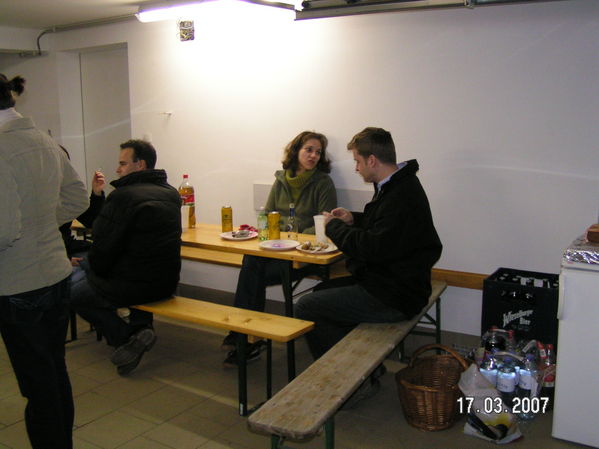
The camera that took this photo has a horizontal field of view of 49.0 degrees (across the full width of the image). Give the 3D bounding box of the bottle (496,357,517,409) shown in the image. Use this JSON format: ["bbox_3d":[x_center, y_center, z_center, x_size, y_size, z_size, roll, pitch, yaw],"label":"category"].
[{"bbox_3d":[1.040,0.824,3.288,0.090,0.325,0.090,5,12,34],"label":"bottle"}]

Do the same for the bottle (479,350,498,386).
[{"bbox_3d":[0.954,0.794,3.249,0.088,0.330,0.088,5,10,33],"label":"bottle"}]

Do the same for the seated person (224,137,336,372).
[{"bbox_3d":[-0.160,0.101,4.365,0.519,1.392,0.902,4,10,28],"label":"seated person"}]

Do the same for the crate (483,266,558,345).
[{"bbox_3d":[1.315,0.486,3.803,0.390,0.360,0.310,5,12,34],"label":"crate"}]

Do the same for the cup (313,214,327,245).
[{"bbox_3d":[0.137,0.028,4.004,0.092,0.155,0.092,-1,10,0],"label":"cup"}]

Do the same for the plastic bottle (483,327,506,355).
[{"bbox_3d":[1.075,0.733,3.636,0.097,0.335,0.097,5,10,33],"label":"plastic bottle"}]

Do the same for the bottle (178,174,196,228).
[{"bbox_3d":[-0.785,-0.154,4.601,0.105,0.355,0.105,-1,10,0],"label":"bottle"}]

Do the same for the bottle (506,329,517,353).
[{"bbox_3d":[1.175,0.752,3.666,0.090,0.335,0.090,5,12,34],"label":"bottle"}]

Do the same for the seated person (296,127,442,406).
[{"bbox_3d":[0.394,0.208,3.498,0.784,1.421,0.568,3,9,24],"label":"seated person"}]

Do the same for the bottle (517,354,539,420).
[{"bbox_3d":[1.135,0.793,3.249,0.088,0.330,0.088,5,10,33],"label":"bottle"}]

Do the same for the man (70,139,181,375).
[{"bbox_3d":[-0.978,0.209,3.754,0.784,1.372,0.549,3,9,25],"label":"man"}]

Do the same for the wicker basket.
[{"bbox_3d":[0.663,0.796,3.307,0.360,0.390,0.350,1,10,12],"label":"wicker basket"}]

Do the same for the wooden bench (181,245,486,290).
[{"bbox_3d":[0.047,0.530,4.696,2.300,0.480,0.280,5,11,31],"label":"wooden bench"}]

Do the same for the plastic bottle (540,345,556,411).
[{"bbox_3d":[1.282,0.772,3.355,0.088,0.335,0.088,5,10,33],"label":"plastic bottle"}]

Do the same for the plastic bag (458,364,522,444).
[{"bbox_3d":[0.920,0.856,3.203,0.300,0.296,0.230,5,12,34],"label":"plastic bag"}]

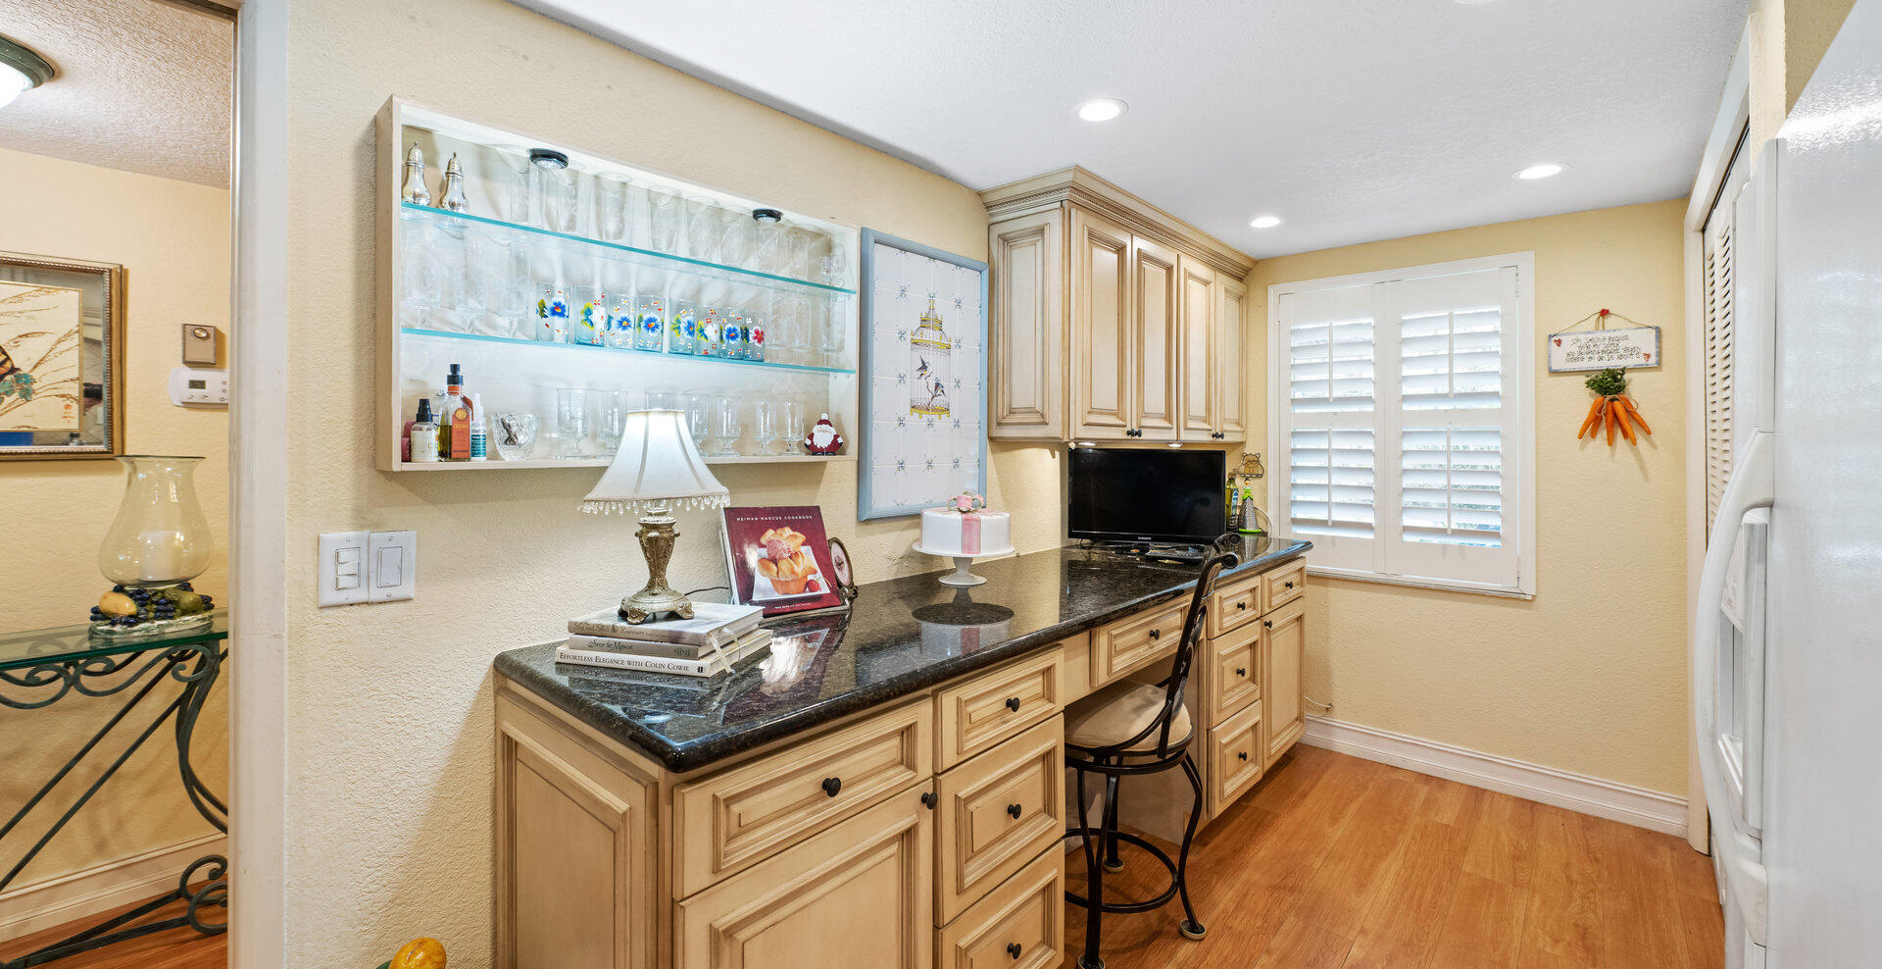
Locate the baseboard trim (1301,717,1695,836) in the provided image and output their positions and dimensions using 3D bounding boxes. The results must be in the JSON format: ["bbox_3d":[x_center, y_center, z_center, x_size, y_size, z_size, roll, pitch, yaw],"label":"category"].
[{"bbox_3d":[1.974,1.065,2.732,1.152,0.125,0.020,2,3,43],"label":"baseboard trim"}]

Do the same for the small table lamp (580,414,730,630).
[{"bbox_3d":[-0.530,0.056,1.365,0.265,0.380,0.265,2,3,42],"label":"small table lamp"}]

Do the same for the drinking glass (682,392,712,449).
[{"bbox_3d":[-0.550,-0.136,1.655,0.060,0.135,0.060,1,2,42],"label":"drinking glass"}]

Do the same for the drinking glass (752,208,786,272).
[{"bbox_3d":[-0.396,-0.539,1.693,0.070,0.142,0.070,2,3,42],"label":"drinking glass"}]

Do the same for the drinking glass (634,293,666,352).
[{"bbox_3d":[-0.618,-0.341,1.549,0.056,0.121,0.056,1,2,42],"label":"drinking glass"}]

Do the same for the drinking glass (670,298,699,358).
[{"bbox_3d":[-0.593,-0.363,1.693,0.063,0.124,0.063,2,3,42],"label":"drinking glass"}]

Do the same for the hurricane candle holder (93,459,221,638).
[{"bbox_3d":[-2.082,0.155,1.933,0.215,0.449,0.225,1,2,42],"label":"hurricane candle holder"}]

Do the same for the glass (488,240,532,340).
[{"bbox_3d":[-0.761,-0.338,1.294,0.070,0.173,0.070,2,3,42],"label":"glass"}]

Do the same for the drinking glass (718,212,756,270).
[{"bbox_3d":[-0.499,-0.582,1.786,0.076,0.145,0.076,0,2,0],"label":"drinking glass"}]

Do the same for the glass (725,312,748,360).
[{"bbox_3d":[-0.483,-0.348,1.699,0.056,0.118,0.056,1,2,42],"label":"glass"}]

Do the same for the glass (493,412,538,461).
[{"bbox_3d":[-0.834,-0.093,1.438,0.076,0.093,0.076,2,3,42],"label":"glass"}]

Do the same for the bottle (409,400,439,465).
[{"bbox_3d":[-0.933,-0.095,1.321,0.041,0.115,0.041,2,3,42],"label":"bottle"}]

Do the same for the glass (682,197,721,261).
[{"bbox_3d":[-0.567,-0.606,1.739,0.085,0.126,0.085,0,2,0],"label":"glass"}]

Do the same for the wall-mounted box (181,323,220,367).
[{"bbox_3d":[-2.187,-0.412,2.160,0.030,0.115,0.072,2,3,43],"label":"wall-mounted box"}]

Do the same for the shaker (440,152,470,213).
[{"bbox_3d":[-0.801,-0.490,1.208,0.043,0.097,0.043,2,3,42],"label":"shaker"}]

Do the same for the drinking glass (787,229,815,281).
[{"bbox_3d":[-0.339,-0.536,1.757,0.060,0.129,0.060,2,3,42],"label":"drinking glass"}]

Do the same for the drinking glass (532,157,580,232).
[{"bbox_3d":[-0.750,-0.561,1.427,0.077,0.146,0.077,1,2,42],"label":"drinking glass"}]

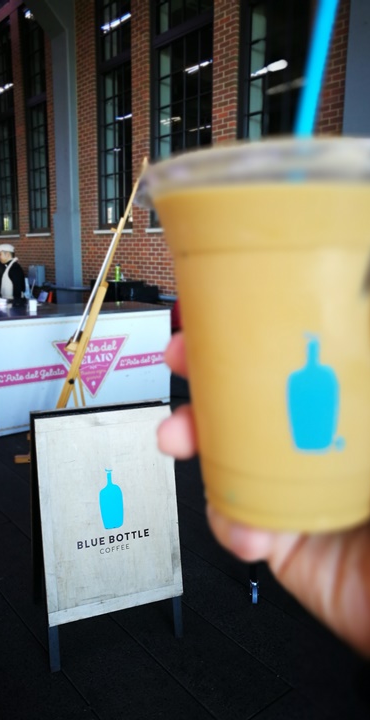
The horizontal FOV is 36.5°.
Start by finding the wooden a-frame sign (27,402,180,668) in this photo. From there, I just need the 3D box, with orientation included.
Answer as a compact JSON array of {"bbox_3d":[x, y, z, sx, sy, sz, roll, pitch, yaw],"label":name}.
[{"bbox_3d":[-0.324,0.643,2.284,0.530,0.918,0.455,-4,12,-22],"label":"wooden a-frame sign"}]

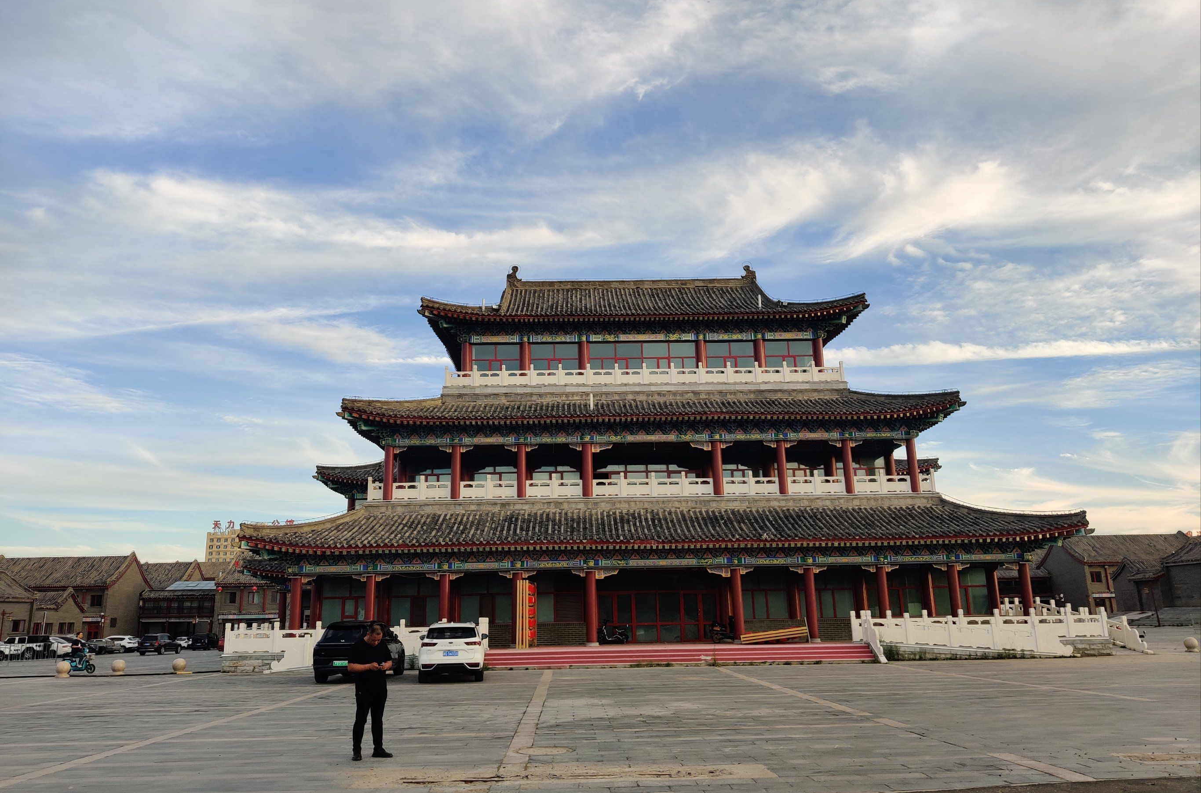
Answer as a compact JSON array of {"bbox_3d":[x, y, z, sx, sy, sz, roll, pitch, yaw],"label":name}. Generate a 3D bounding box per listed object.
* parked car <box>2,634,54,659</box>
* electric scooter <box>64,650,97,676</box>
[{"bbox_3d":[-46.285,20.098,75.049,4.500,1.860,1.890,-1,-13,-2],"label":"parked car"},{"bbox_3d":[-20.725,10.546,37.316,1.420,1.020,0.600,0,-13,-4],"label":"electric scooter"}]

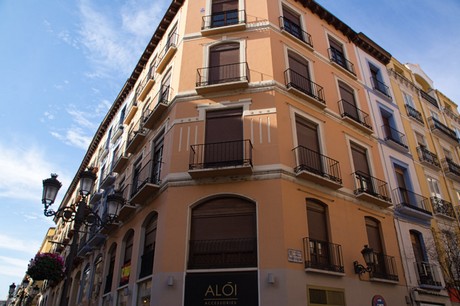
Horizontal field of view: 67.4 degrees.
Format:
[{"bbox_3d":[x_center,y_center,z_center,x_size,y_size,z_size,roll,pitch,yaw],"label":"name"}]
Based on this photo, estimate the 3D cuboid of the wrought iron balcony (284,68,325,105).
[{"bbox_3d":[3.262,-2.729,14.746,2.060,1.034,0.310,20,-36,-30],"label":"wrought iron balcony"}]

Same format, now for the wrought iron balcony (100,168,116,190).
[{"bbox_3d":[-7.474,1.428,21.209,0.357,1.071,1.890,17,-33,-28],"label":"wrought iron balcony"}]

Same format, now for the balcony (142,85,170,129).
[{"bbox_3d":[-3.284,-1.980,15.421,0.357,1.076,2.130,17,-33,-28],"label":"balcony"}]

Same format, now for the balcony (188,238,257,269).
[{"bbox_3d":[-0.233,3.114,10.639,2.142,0.903,0.105,-5,-29,9],"label":"balcony"}]

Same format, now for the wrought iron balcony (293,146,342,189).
[{"bbox_3d":[3.272,0.581,12.745,2.090,1.045,0.430,20,-36,-30],"label":"wrought iron balcony"}]

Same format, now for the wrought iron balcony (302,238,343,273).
[{"bbox_3d":[3.054,3.366,11.103,1.634,0.983,0.210,20,-36,-30],"label":"wrought iron balcony"}]

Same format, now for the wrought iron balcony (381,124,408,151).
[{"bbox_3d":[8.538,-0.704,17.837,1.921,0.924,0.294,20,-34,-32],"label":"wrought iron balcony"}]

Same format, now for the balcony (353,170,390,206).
[{"bbox_3d":[5.980,1.544,14.433,1.986,1.011,0.400,20,-36,-30],"label":"balcony"}]

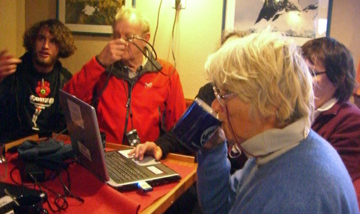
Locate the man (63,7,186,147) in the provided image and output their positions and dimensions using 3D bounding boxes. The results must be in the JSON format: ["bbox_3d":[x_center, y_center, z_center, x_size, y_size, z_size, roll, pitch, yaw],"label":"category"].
[{"bbox_3d":[-0.305,0.203,1.773,0.580,1.300,0.680,5,10,13],"label":"man"}]

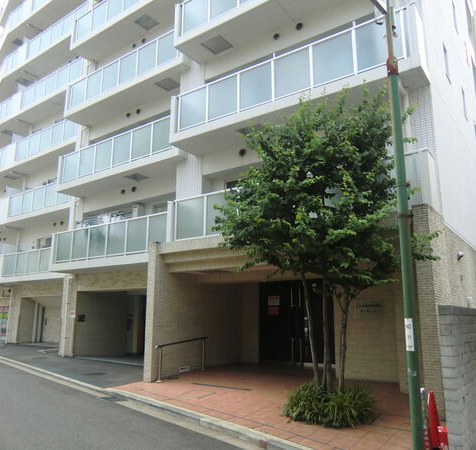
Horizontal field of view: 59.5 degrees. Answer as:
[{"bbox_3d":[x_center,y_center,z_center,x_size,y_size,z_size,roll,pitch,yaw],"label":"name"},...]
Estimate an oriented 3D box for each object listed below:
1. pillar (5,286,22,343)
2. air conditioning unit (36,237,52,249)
[{"bbox_3d":[-10.917,4.433,20.537,0.700,2.651,0.350,-8,-14,35],"label":"pillar"},{"bbox_3d":[-9.314,0.857,20.023,0.800,0.580,0.300,-8,-14,35],"label":"air conditioning unit"}]

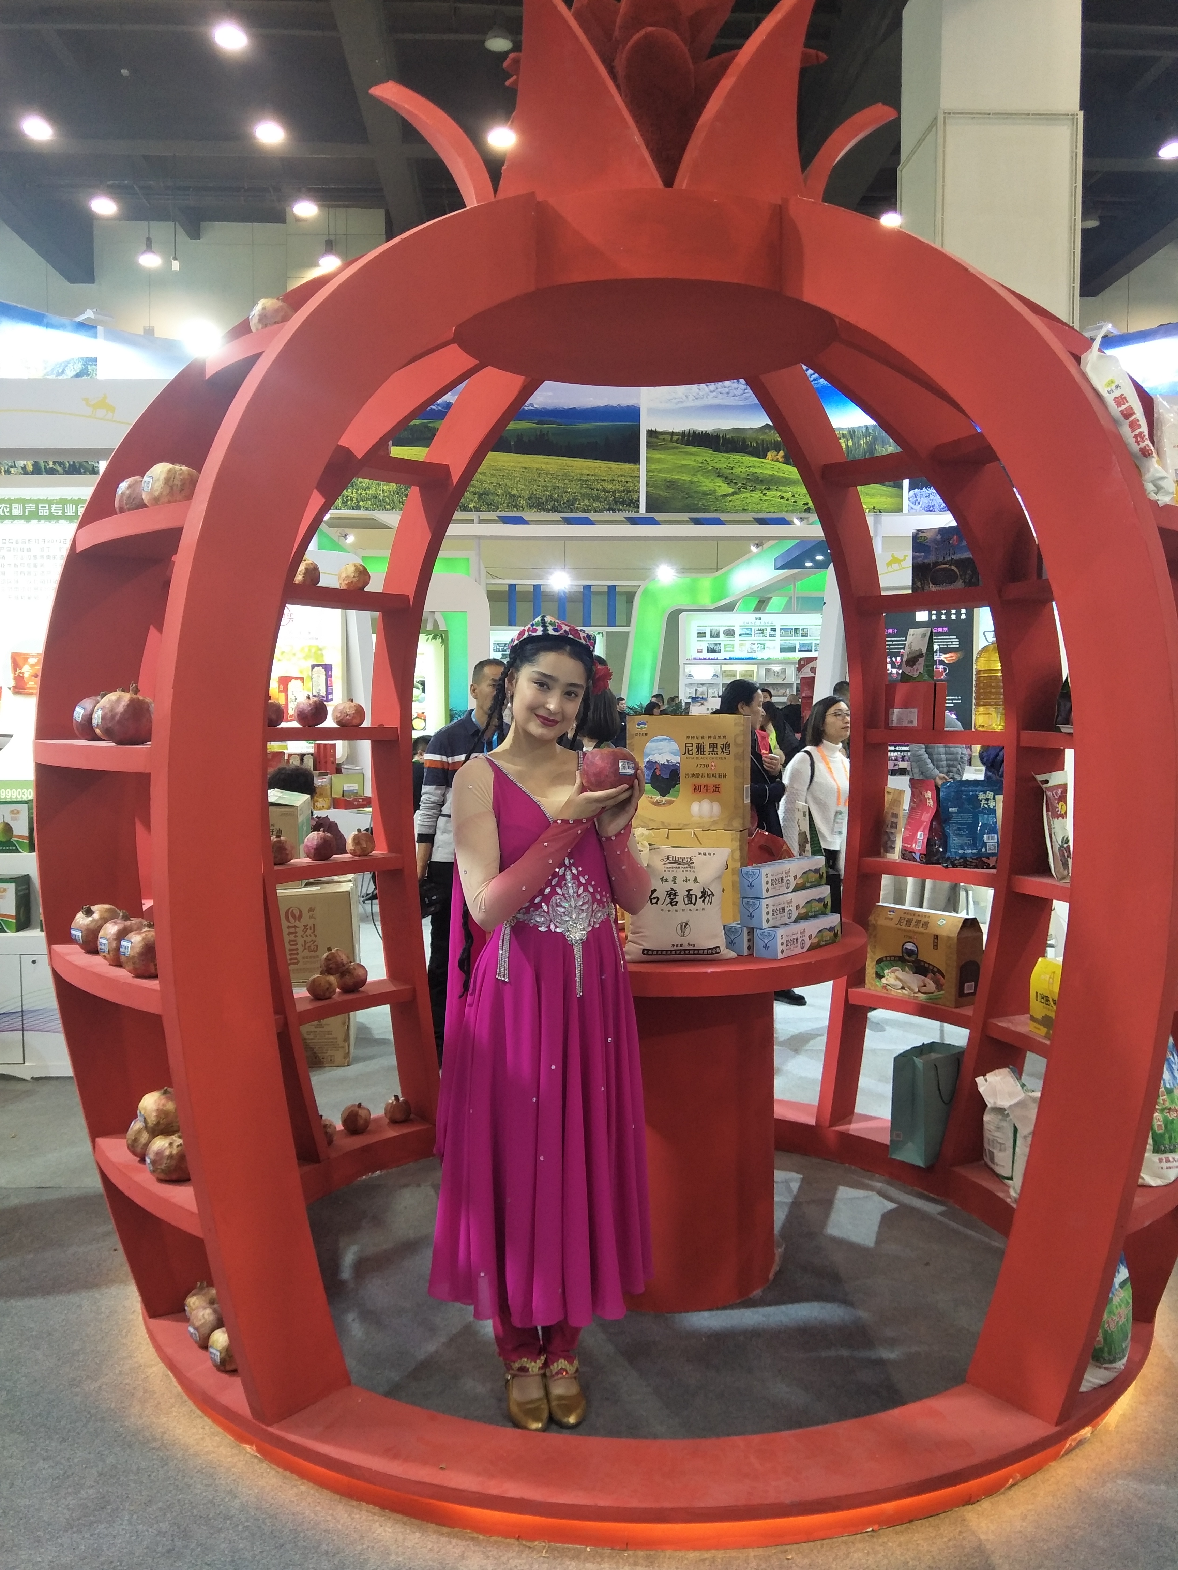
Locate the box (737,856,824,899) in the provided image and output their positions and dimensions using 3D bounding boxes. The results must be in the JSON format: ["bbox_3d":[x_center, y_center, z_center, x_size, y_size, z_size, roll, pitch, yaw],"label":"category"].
[{"bbox_3d":[0.485,0.227,2.702,0.063,0.068,0.300,3,5,41],"label":"box"}]

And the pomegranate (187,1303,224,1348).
[{"bbox_3d":[-0.830,1.180,2.371,0.090,0.087,0.090,0,4,0],"label":"pomegranate"}]

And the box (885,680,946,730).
[{"bbox_3d":[1.113,-0.263,3.616,0.210,0.155,0.110,4,5,40],"label":"box"}]

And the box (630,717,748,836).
[{"bbox_3d":[0.254,-0.031,2.752,0.286,0.281,0.150,1,4,15],"label":"box"}]

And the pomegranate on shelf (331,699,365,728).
[{"bbox_3d":[-0.795,-0.235,3.592,0.108,0.095,0.108,0,4,-11],"label":"pomegranate on shelf"}]

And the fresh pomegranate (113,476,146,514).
[{"bbox_3d":[-0.905,-0.572,2.160,0.090,0.085,0.090,0,4,0],"label":"fresh pomegranate"}]

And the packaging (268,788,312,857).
[{"bbox_3d":[-1.385,0.252,4.696,0.335,0.360,0.280,0,4,-3],"label":"packaging"}]

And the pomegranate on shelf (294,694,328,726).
[{"bbox_3d":[-0.893,-0.232,3.493,0.103,0.102,0.103,-1,4,-14],"label":"pomegranate on shelf"}]

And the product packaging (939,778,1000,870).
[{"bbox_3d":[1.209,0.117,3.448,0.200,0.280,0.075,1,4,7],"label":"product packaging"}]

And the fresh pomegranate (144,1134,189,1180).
[{"bbox_3d":[-0.831,0.742,2.162,0.096,0.092,0.096,0,4,0],"label":"fresh pomegranate"}]

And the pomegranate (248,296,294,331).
[{"bbox_3d":[-0.642,-0.951,2.214,0.097,0.090,0.097,0,4,0],"label":"pomegranate"}]

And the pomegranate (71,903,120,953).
[{"bbox_3d":[-1.014,0.296,2.238,0.094,0.097,0.094,-1,4,-22],"label":"pomegranate"}]

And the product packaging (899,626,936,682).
[{"bbox_3d":[1.053,-0.418,3.481,0.070,0.170,0.100,-3,5,-41],"label":"product packaging"}]

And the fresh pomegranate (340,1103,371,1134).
[{"bbox_3d":[-0.752,1.068,3.517,0.095,0.102,0.095,0,4,0],"label":"fresh pomegranate"}]

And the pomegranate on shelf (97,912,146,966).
[{"bbox_3d":[-0.905,0.296,2.108,0.094,0.102,0.094,0,4,0],"label":"pomegranate on shelf"}]

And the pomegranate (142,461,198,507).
[{"bbox_3d":[-0.794,-0.572,2.080,0.110,0.092,0.110,0,4,0],"label":"pomegranate"}]

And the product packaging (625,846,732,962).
[{"bbox_3d":[0.214,0.279,2.553,0.245,0.260,0.135,0,4,-3],"label":"product packaging"}]

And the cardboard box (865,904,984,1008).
[{"bbox_3d":[1.080,0.542,3.507,0.165,0.270,0.315,-3,5,-40],"label":"cardboard box"}]

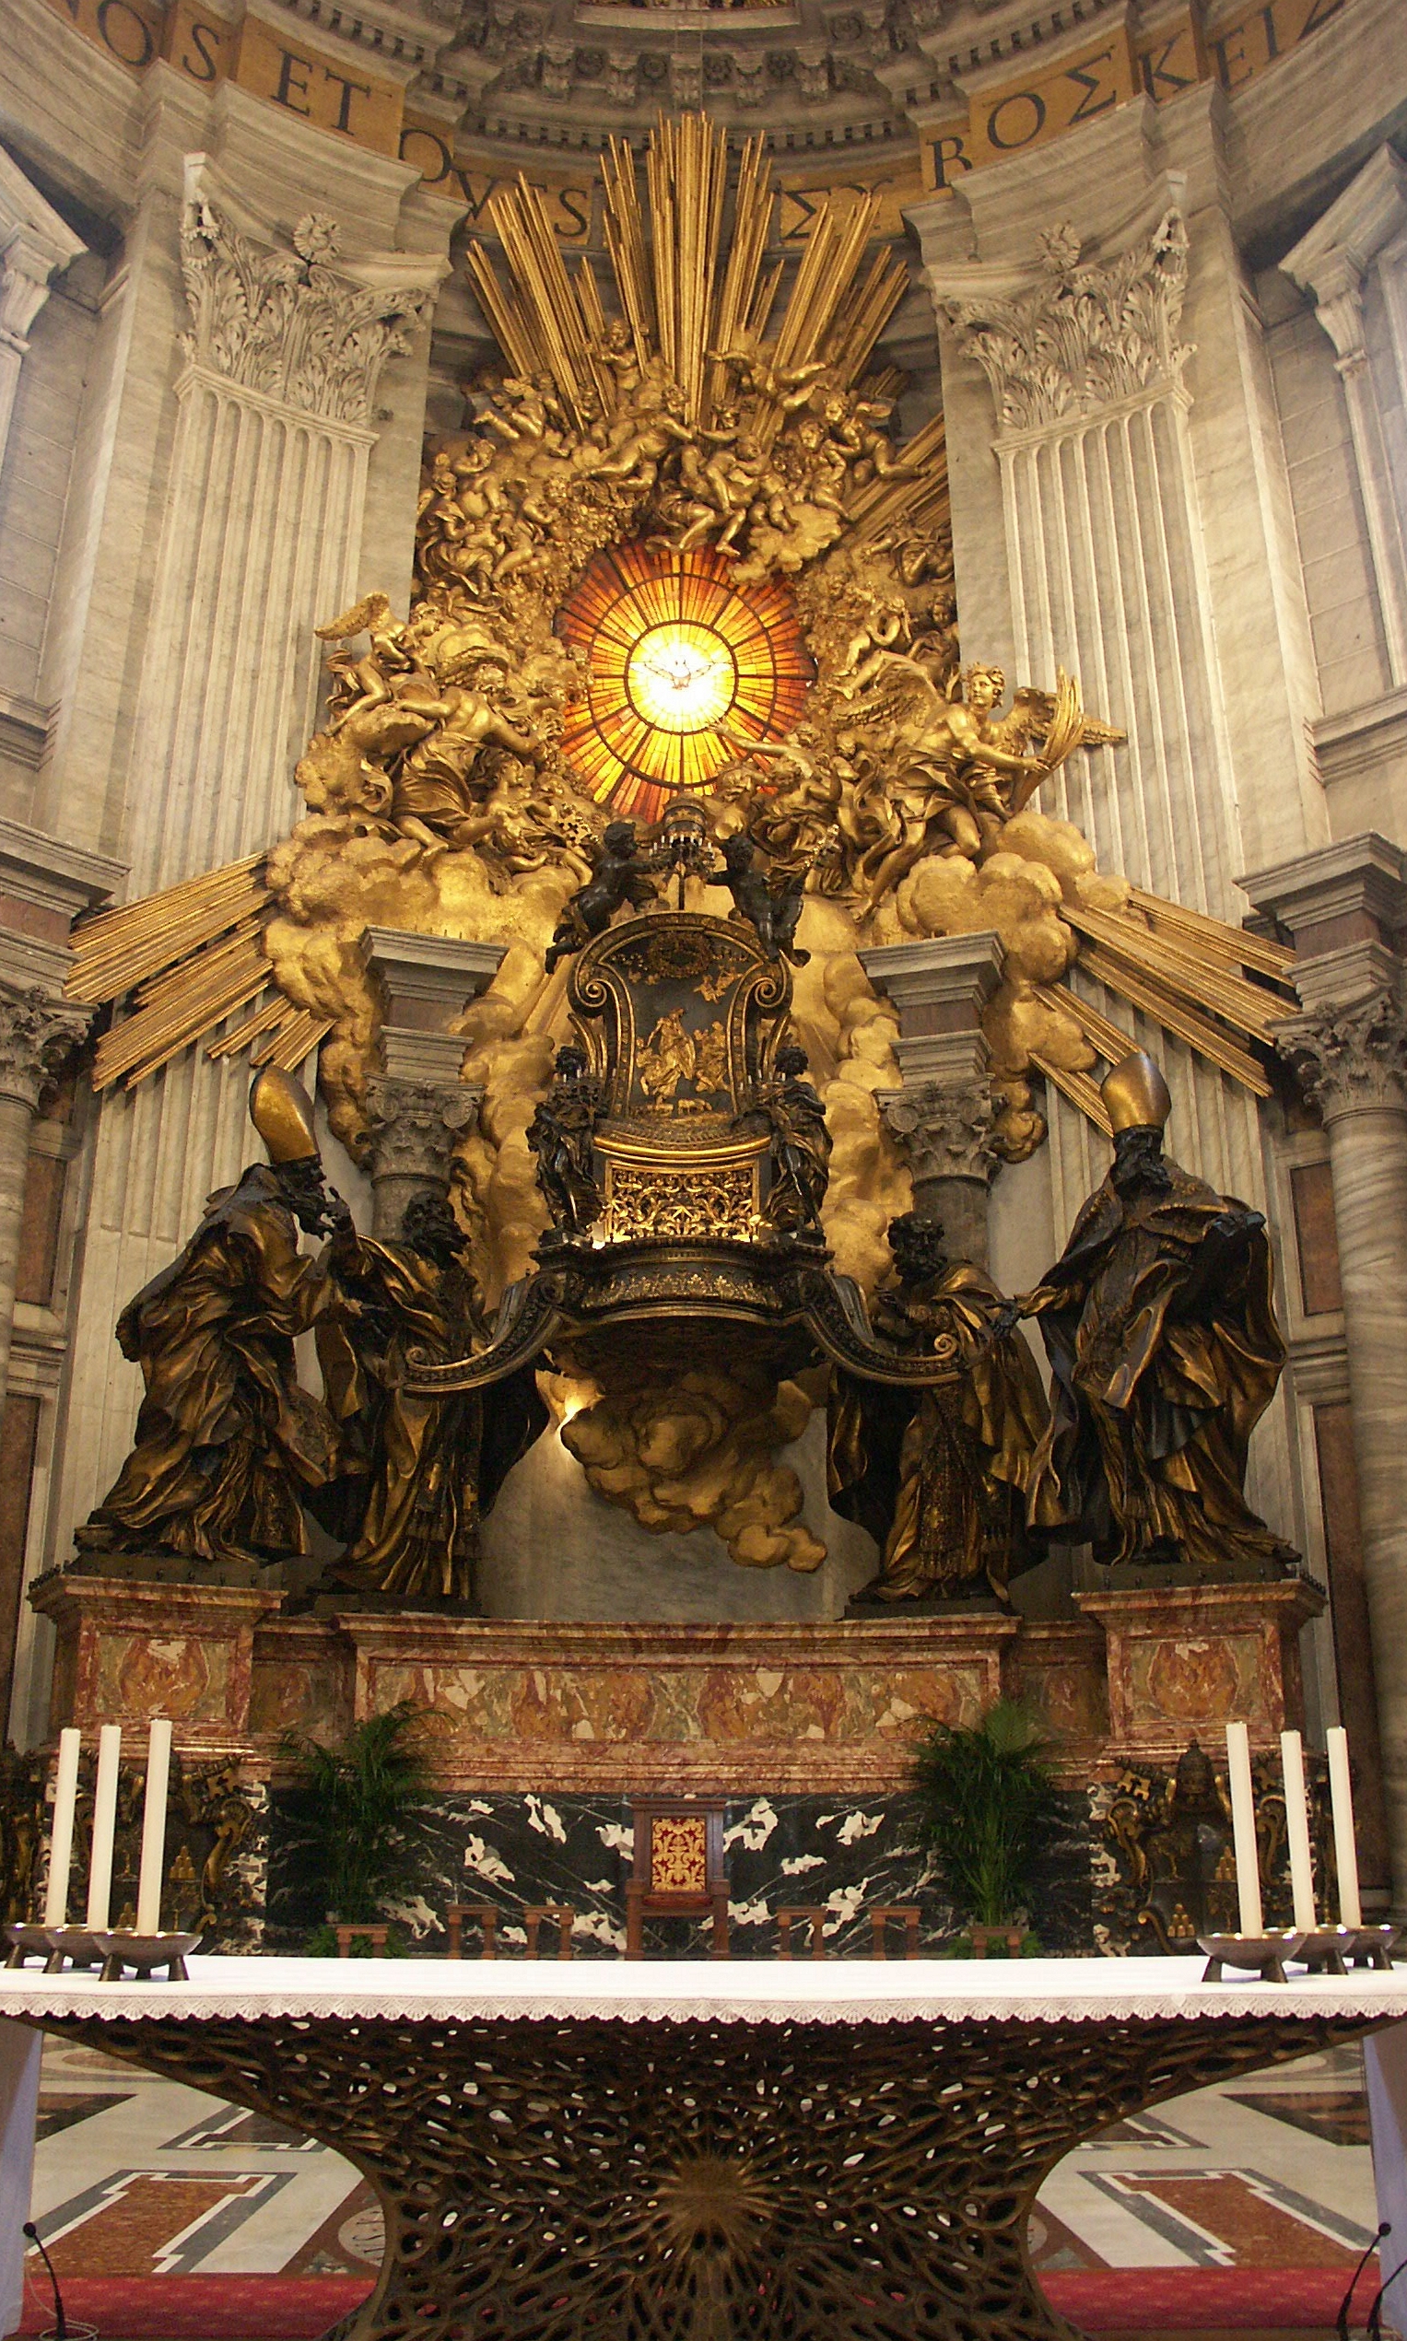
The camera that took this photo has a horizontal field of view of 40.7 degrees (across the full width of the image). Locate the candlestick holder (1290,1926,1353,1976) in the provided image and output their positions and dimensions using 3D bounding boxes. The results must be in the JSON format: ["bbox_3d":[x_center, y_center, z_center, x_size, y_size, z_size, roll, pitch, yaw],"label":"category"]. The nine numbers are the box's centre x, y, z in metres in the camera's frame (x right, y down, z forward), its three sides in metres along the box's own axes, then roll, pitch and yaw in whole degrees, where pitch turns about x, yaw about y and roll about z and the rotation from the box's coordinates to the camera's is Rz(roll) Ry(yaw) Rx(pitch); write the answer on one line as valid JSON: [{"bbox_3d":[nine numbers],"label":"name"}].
[{"bbox_3d":[1.355,1.754,4.260,0.235,0.108,0.235,0,-20,0],"label":"candlestick holder"}]

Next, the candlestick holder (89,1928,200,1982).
[{"bbox_3d":[-1.194,1.687,4.075,0.235,0.108,0.235,0,-20,0],"label":"candlestick holder"}]

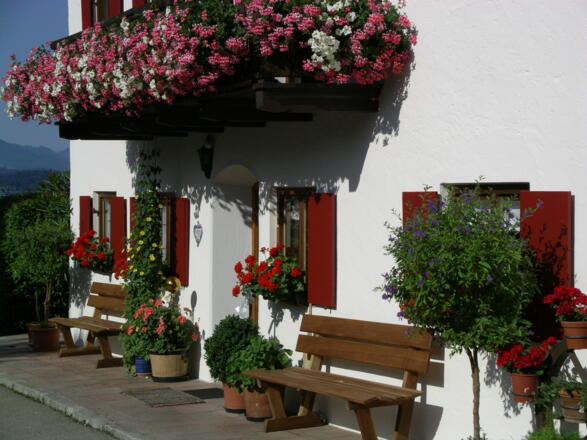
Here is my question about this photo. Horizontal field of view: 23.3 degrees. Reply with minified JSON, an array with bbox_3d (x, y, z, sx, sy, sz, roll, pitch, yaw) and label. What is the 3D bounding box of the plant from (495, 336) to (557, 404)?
[{"bbox_3d":[1.322,0.848,8.082,0.320,0.375,0.340,0,1,0],"label":"plant"}]

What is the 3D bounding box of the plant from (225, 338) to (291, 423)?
[{"bbox_3d":[-0.287,1.323,11.850,0.530,0.700,0.550,0,1,0],"label":"plant"}]

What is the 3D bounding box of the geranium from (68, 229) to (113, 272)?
[{"bbox_3d":[-2.558,0.396,17.899,0.400,0.520,0.920,0,1,-22],"label":"geranium"}]

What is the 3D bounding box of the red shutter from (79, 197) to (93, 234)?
[{"bbox_3d":[-2.590,0.164,17.730,0.040,0.910,0.460,0,1,-25],"label":"red shutter"}]

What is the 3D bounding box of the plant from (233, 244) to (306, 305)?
[{"bbox_3d":[-0.196,0.456,12.130,0.400,0.500,0.920,0,1,-22],"label":"plant"}]

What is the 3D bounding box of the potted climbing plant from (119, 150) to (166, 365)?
[{"bbox_3d":[-1.600,0.441,15.136,0.450,2.300,0.500,0,1,-22],"label":"potted climbing plant"}]

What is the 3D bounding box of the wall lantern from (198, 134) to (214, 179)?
[{"bbox_3d":[-0.853,-0.622,13.960,0.190,0.440,0.170,0,1,-22],"label":"wall lantern"}]

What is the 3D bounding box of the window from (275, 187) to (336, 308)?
[{"bbox_3d":[0.104,0.234,11.895,0.140,0.970,1.220,0,1,-22],"label":"window"}]

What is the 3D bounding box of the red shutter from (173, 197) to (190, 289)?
[{"bbox_3d":[-1.173,0.230,14.909,0.050,0.900,0.520,0,1,-22],"label":"red shutter"}]

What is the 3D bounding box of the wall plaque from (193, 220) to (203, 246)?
[{"bbox_3d":[-0.957,0.141,14.350,0.040,0.260,0.170,0,1,-25],"label":"wall plaque"}]

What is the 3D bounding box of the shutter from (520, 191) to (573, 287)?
[{"bbox_3d":[1.557,0.290,8.780,0.040,0.920,0.520,0,1,-25],"label":"shutter"}]

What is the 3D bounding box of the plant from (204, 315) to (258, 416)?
[{"bbox_3d":[-0.530,1.244,12.300,0.470,0.850,0.470,0,1,0],"label":"plant"}]

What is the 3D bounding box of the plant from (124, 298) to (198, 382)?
[{"bbox_3d":[-1.340,1.227,14.500,0.660,0.840,0.680,0,1,-25],"label":"plant"}]

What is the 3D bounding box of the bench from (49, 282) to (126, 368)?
[{"bbox_3d":[-2.250,1.187,16.270,0.620,0.870,1.880,0,1,-26],"label":"bench"}]

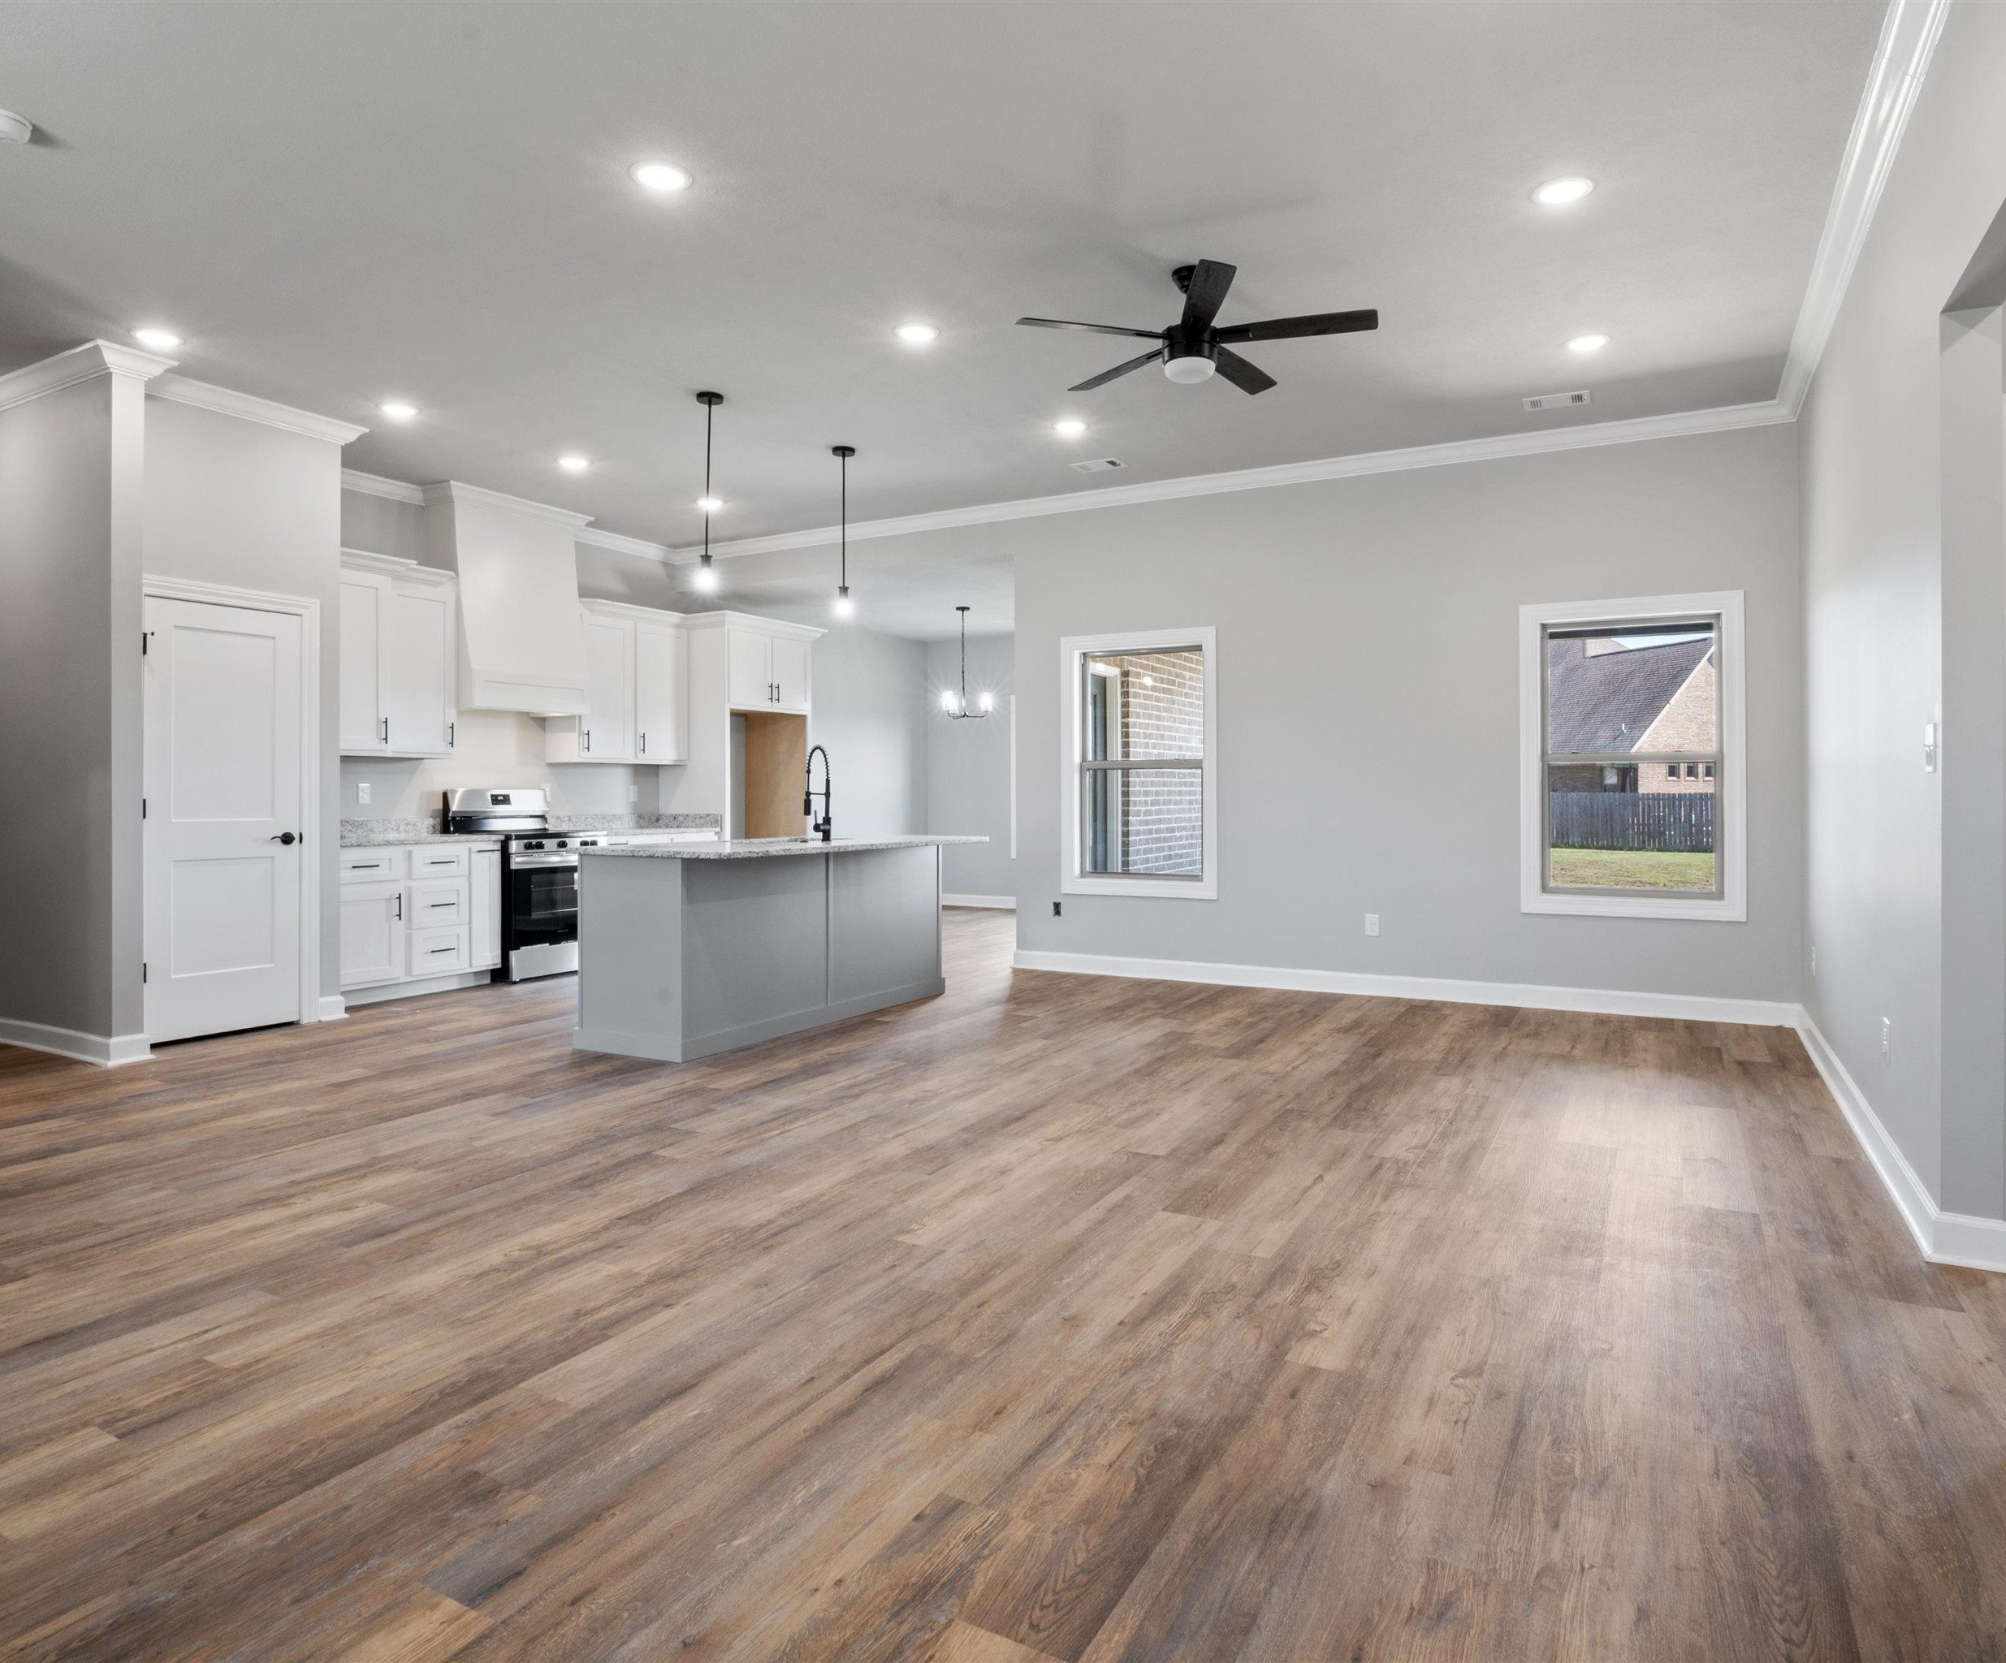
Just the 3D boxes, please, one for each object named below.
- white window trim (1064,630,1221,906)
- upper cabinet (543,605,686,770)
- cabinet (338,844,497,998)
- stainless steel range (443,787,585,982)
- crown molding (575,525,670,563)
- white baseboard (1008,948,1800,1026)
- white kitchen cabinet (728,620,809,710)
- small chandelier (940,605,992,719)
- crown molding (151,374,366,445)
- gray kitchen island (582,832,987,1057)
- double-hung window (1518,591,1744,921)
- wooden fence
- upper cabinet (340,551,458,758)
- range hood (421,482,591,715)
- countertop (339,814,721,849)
[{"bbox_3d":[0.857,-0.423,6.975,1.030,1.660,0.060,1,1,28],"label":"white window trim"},{"bbox_3d":[-2.848,-1.058,8.220,0.370,1.140,1.010,1,1,30],"label":"upper cabinet"},{"bbox_3d":[-3.647,0.505,6.605,0.610,0.880,1.080,1,1,30],"label":"cabinet"},{"bbox_3d":[-3.157,0.327,7.366,0.690,1.190,0.757,1,1,30],"label":"stainless steel range"},{"bbox_3d":[-2.900,-2.194,8.467,0.091,0.103,1.171,1,2,31],"label":"crown molding"},{"bbox_3d":[2.053,0.892,6.622,4.441,0.129,0.034,1,2,27],"label":"white baseboard"},{"bbox_3d":[-2.153,-1.289,9.143,0.637,0.680,0.968,1,1,29],"label":"white kitchen cabinet"},{"bbox_3d":[-0.324,-1.472,9.710,0.474,0.958,0.474,0,1,0],"label":"small chandelier"},{"bbox_3d":[-3.728,-2.099,5.566,0.086,0.103,1.021,1,2,31],"label":"crown molding"},{"bbox_3d":[-1.032,0.512,5.721,0.940,0.914,2.060,1,1,30],"label":"gray kitchen island"},{"bbox_3d":[3.369,-0.382,5.977,1.037,1.689,0.097,1,1,29],"label":"double-hung window"},{"bbox_3d":[19.307,-0.281,34.000,5.200,1.750,0.100,1,1,27],"label":"wooden fence"},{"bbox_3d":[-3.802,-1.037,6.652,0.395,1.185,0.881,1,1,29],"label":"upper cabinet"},{"bbox_3d":[-3.295,-1.463,7.401,0.460,1.360,1.000,1,1,30],"label":"range hood"},{"bbox_3d":[-3.180,-0.031,7.357,0.650,0.130,2.870,1,1,30],"label":"countertop"}]

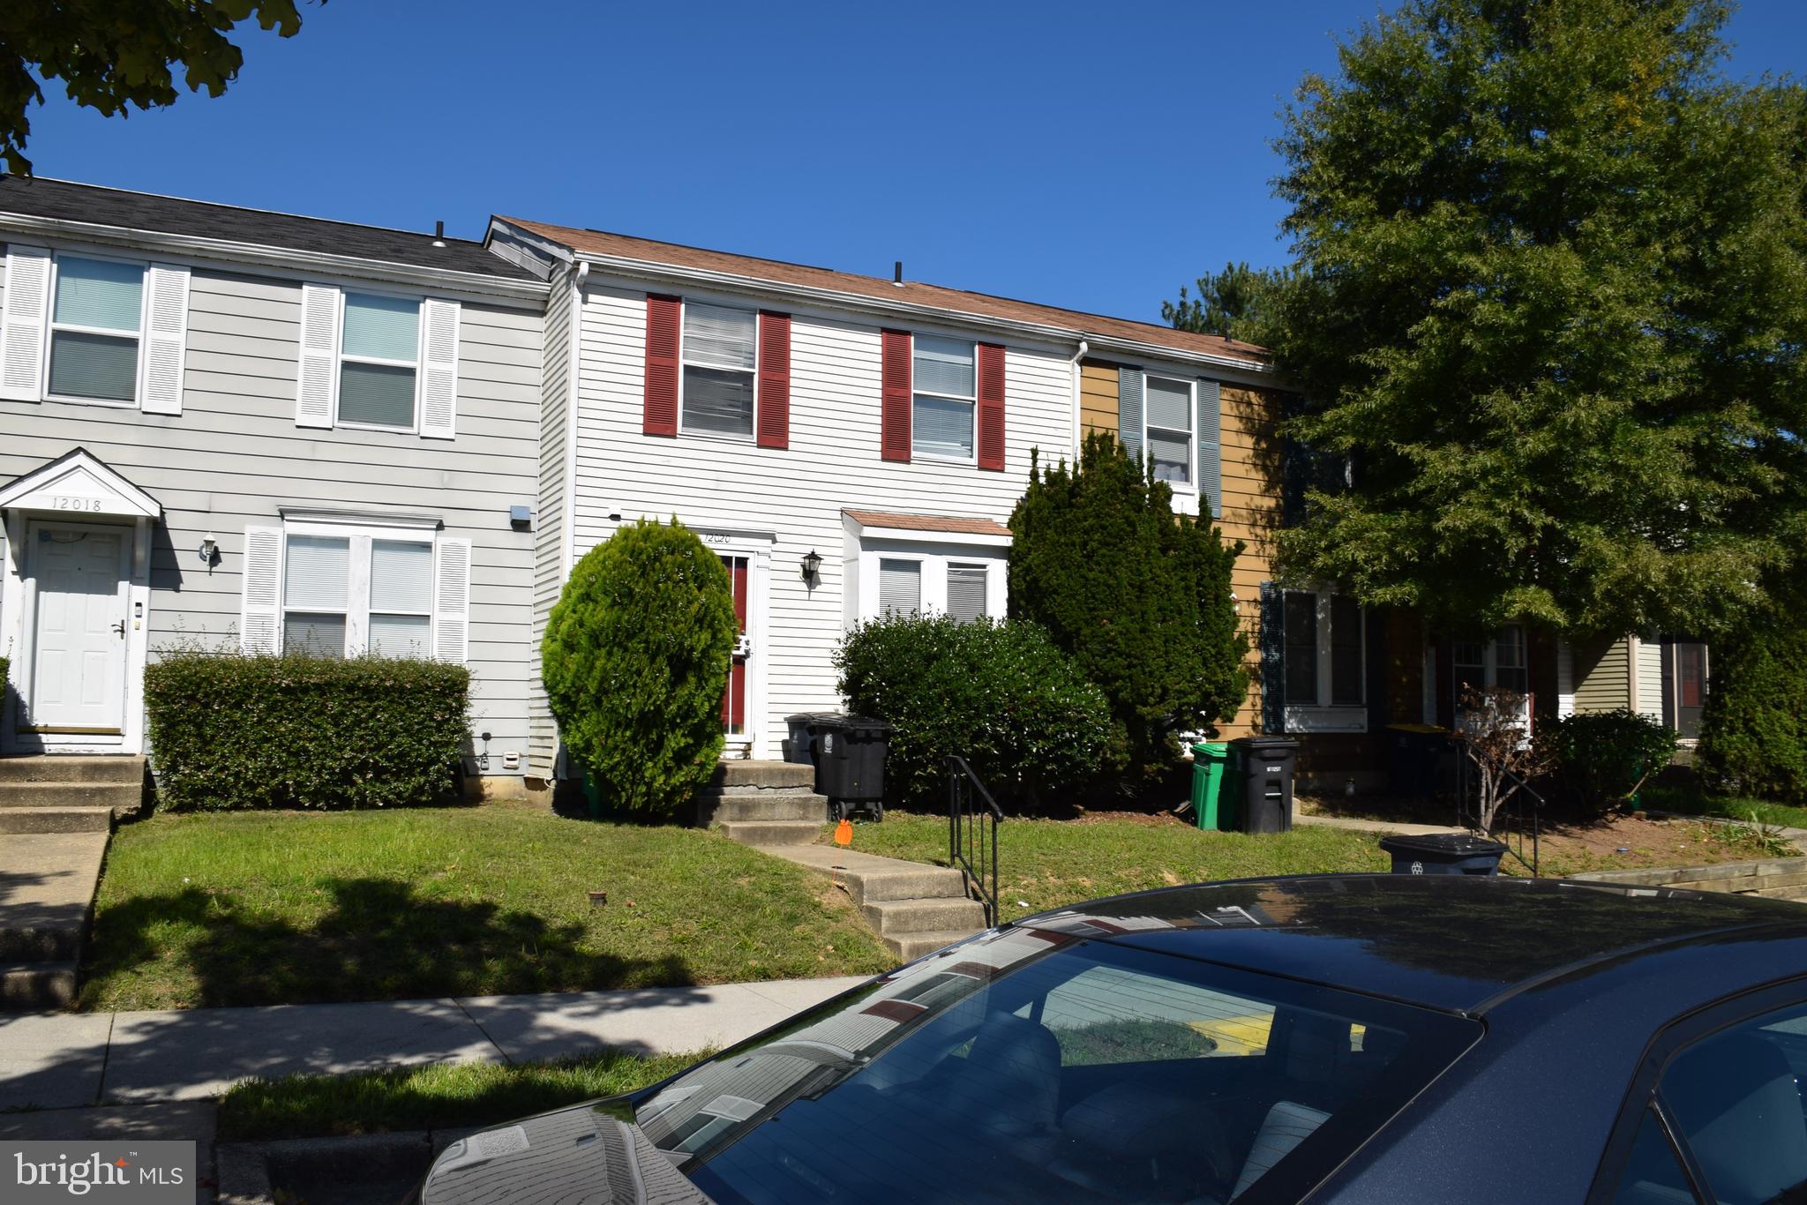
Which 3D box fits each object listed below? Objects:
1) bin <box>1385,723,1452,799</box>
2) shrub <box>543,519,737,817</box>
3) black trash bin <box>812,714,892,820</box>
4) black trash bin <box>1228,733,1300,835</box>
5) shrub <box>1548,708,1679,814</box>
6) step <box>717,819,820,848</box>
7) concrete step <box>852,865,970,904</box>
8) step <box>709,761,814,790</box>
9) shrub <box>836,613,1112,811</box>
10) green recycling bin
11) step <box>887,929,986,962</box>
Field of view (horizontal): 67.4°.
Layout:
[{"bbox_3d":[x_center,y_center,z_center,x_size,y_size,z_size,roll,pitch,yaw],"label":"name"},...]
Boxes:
[{"bbox_3d":[6.802,2.077,17.948,0.610,1.030,0.690,3,-6,-27],"label":"bin"},{"bbox_3d":[-2.436,0.619,12.675,1.750,2.750,1.700,3,-6,-25],"label":"shrub"},{"bbox_3d":[-0.527,1.644,13.850,0.640,1.070,0.700,4,-6,-33],"label":"black trash bin"},{"bbox_3d":[4.067,1.996,15.250,0.620,1.060,0.700,2,-6,-14],"label":"black trash bin"},{"bbox_3d":[9.063,2.043,17.363,1.500,1.320,1.400,3,-6,-25],"label":"shrub"},{"bbox_3d":[-1.278,2.211,12.901,0.890,0.200,0.330,3,-6,-25],"label":"step"},{"bbox_3d":[0.035,2.220,10.637,0.870,0.220,0.330,3,-6,-25],"label":"concrete step"},{"bbox_3d":[-1.618,1.769,13.734,1.230,0.250,0.850,3,-6,-25],"label":"step"},{"bbox_3d":[0.851,1.204,14.462,3.000,2.100,1.700,3,-6,-25],"label":"shrub"},{"bbox_3d":[3.618,2.092,15.400,0.500,0.980,0.580,1,-6,-10],"label":"green recycling bin"},{"bbox_3d":[0.296,2.369,9.276,0.850,0.170,0.370,3,-6,-25],"label":"step"}]

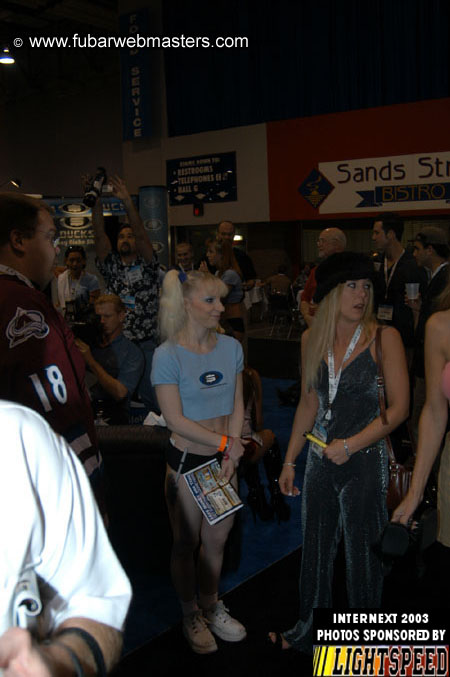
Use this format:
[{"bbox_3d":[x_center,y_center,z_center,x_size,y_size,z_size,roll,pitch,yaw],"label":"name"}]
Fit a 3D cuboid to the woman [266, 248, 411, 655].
[{"bbox_3d":[0.474,0.483,2.760,0.530,1.650,0.400,3,10,30],"label":"woman"}]

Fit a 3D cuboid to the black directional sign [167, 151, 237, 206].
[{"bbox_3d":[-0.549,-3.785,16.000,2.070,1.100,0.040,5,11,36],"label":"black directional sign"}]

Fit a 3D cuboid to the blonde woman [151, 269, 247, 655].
[{"bbox_3d":[-0.103,0.511,2.832,0.420,1.610,0.330,-6,10,-27],"label":"blonde woman"}]

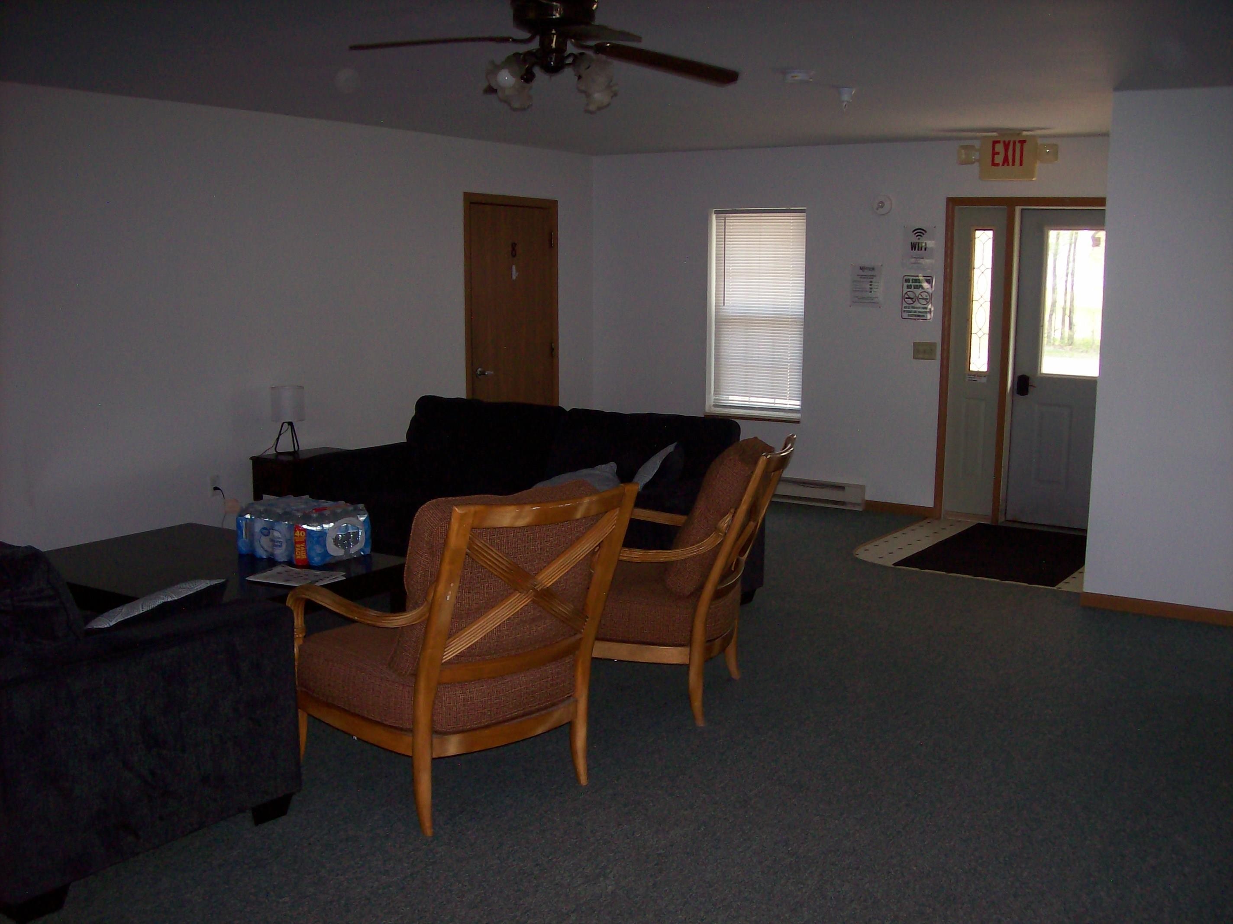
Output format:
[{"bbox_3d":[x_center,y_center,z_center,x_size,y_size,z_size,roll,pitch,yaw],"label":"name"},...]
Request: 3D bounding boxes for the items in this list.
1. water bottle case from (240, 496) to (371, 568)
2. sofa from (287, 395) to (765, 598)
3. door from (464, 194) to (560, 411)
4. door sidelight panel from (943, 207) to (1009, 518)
[{"bbox_3d":[-1.309,0.281,5.370,0.475,0.207,0.345,7,11,36],"label":"water bottle case"},{"bbox_3d":[-0.446,0.193,6.566,2.230,0.920,0.980,6,11,33],"label":"sofa"},{"bbox_3d":[-0.712,-0.784,8.961,0.080,2.095,1.044,6,11,33],"label":"door"},{"bbox_3d":[2.287,-0.612,8.213,0.342,2.020,0.070,6,11,33],"label":"door sidelight panel"}]

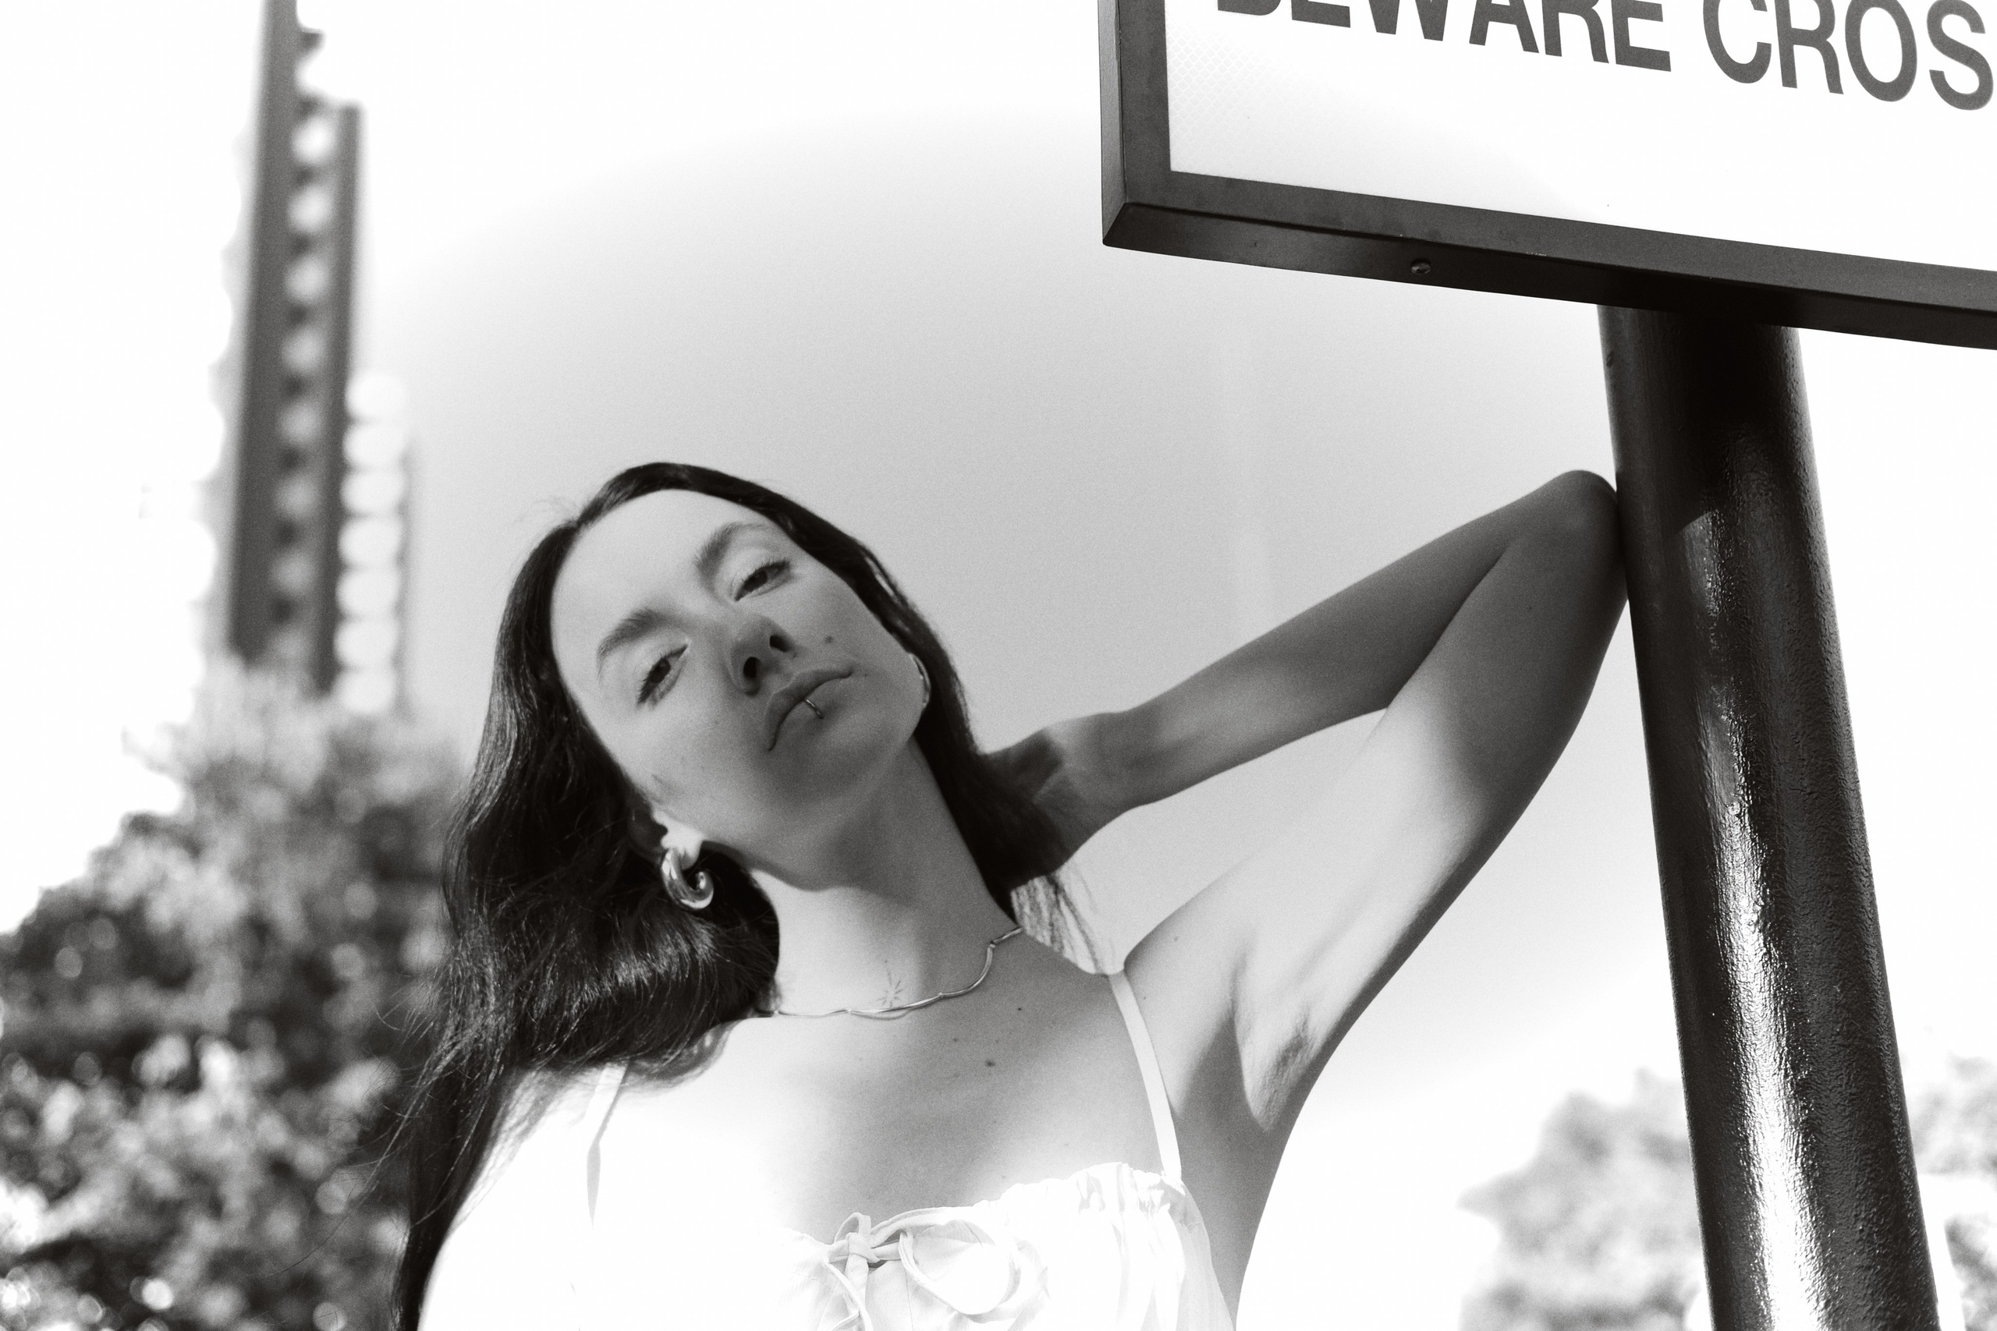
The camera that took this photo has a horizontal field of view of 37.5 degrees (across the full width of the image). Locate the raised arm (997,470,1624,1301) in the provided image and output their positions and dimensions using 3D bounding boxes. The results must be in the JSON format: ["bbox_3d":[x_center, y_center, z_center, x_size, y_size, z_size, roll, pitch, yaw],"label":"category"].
[{"bbox_3d":[0.147,0.100,1.375,0.295,0.370,0.180,-2,-21,-1],"label":"raised arm"}]

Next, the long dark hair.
[{"bbox_3d":[-0.121,0.109,1.380,0.320,0.400,0.250,-1,-21,-2],"label":"long dark hair"}]

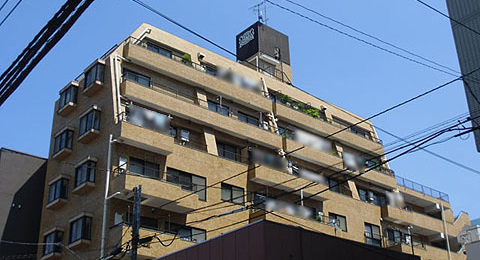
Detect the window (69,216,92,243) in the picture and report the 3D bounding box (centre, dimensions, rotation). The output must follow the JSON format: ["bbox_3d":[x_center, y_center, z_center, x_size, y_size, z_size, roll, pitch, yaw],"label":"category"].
[{"bbox_3d":[-7.612,4.867,31.123,0.462,1.122,1.373,19,-32,-35],"label":"window"}]

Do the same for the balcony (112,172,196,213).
[{"bbox_3d":[-3.917,3.072,30.918,4.131,0.783,1.147,19,-34,-36],"label":"balcony"}]

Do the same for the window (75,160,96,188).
[{"bbox_3d":[-7.607,2.265,32.213,0.419,1.147,1.350,19,-34,-36],"label":"window"}]

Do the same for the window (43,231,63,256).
[{"bbox_3d":[-9.388,5.788,32.916,0.419,1.147,1.350,19,-34,-36],"label":"window"}]

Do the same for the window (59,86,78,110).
[{"bbox_3d":[-9.672,-1.696,36.849,0.462,1.003,1.399,19,-32,-35],"label":"window"}]

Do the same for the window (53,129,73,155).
[{"bbox_3d":[-9.544,0.783,35.414,0.419,1.161,1.323,19,-34,-36],"label":"window"}]

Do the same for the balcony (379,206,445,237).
[{"bbox_3d":[11.460,6.230,43.950,6.200,0.930,1.100,20,-33,-36],"label":"balcony"}]

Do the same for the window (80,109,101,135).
[{"bbox_3d":[-7.672,-0.254,33.453,0.419,1.147,1.377,19,-34,-36],"label":"window"}]

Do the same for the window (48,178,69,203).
[{"bbox_3d":[-9.588,3.314,34.462,0.462,1.096,1.386,19,-32,-35],"label":"window"}]

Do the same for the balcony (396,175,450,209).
[{"bbox_3d":[12.735,4.578,46.956,6.400,1.020,1.070,20,-33,-36],"label":"balcony"}]

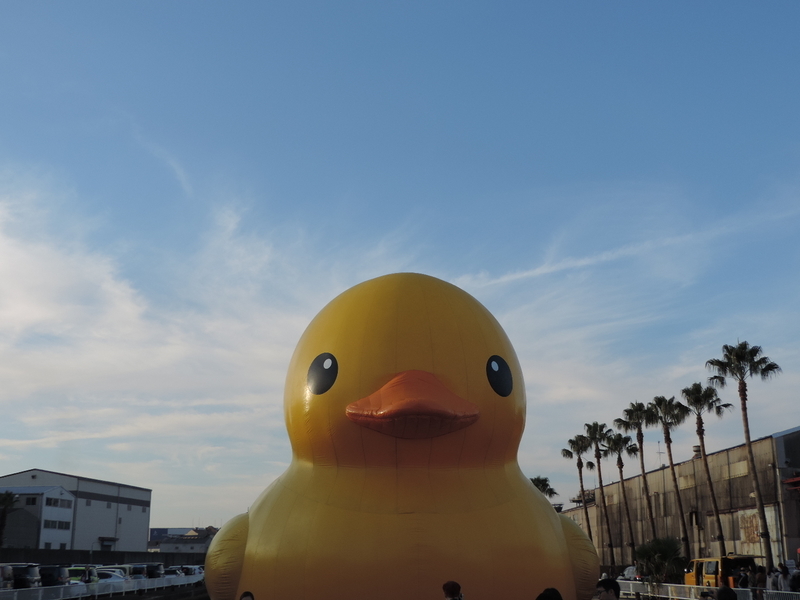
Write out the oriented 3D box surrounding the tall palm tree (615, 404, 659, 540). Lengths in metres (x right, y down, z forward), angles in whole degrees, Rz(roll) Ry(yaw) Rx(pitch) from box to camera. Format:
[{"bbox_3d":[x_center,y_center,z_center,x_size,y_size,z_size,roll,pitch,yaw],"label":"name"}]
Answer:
[{"bbox_3d":[15.239,12.311,57.998,2.800,11.700,2.800,1,-16,-3],"label":"tall palm tree"}]

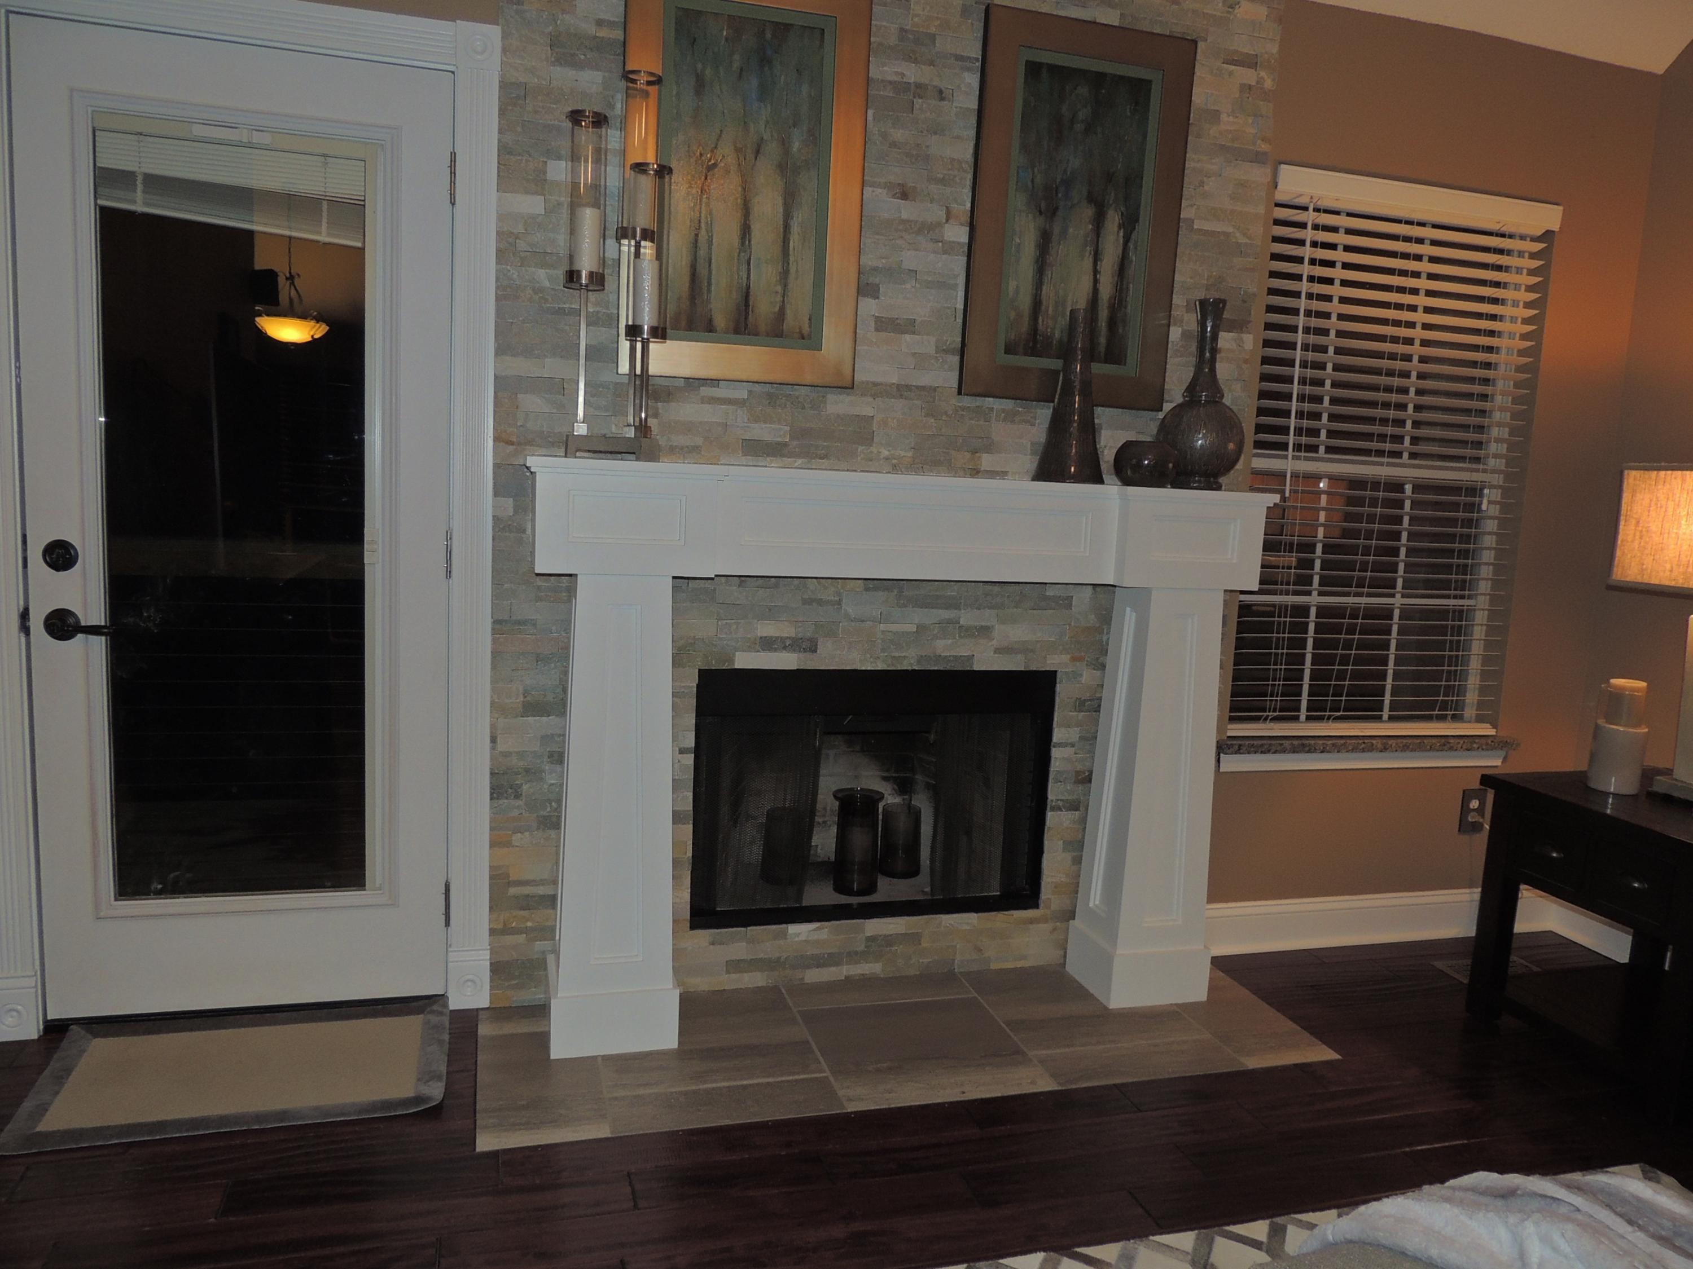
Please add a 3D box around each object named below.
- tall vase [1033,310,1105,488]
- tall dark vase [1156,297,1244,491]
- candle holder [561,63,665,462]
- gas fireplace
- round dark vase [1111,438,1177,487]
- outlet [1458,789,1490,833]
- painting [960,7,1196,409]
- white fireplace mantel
[{"bbox_3d":[0.525,-0.546,2.712,0.160,0.399,0.160,1,7,-16],"label":"tall vase"},{"bbox_3d":[0.873,-0.578,2.847,0.205,0.463,0.205,1,7,-16],"label":"tall dark vase"},{"bbox_3d":[-0.469,-0.751,2.384,0.206,0.790,0.177,1,7,-16],"label":"candle holder"},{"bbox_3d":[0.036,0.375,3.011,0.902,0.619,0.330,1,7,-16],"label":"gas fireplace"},{"bbox_3d":[0.692,-0.392,2.718,0.147,0.109,0.147,1,7,-16],"label":"round dark vase"},{"bbox_3d":[1.817,0.515,3.392,0.088,0.130,0.013,1,7,-16],"label":"outlet"},{"bbox_3d":[0.551,-0.990,2.793,0.532,0.869,0.030,1,7,-16],"label":"painting"},{"bbox_3d":[0.130,0.264,2.714,1.699,1.246,0.275,1,7,-16],"label":"white fireplace mantel"}]

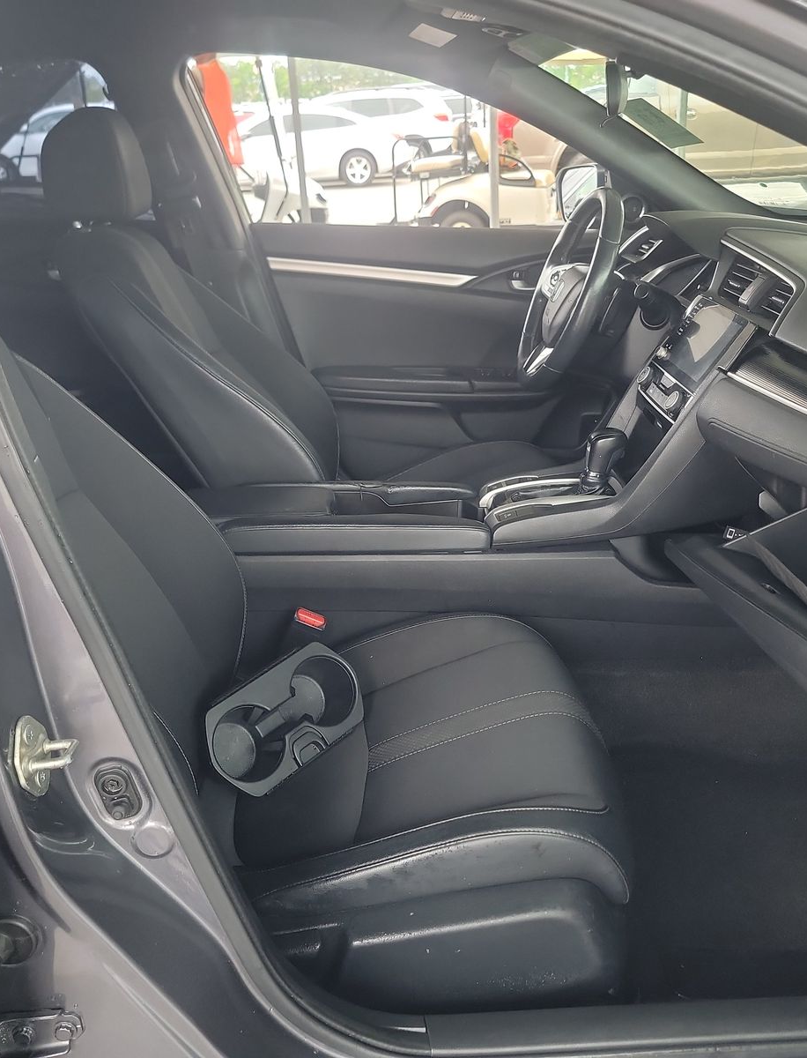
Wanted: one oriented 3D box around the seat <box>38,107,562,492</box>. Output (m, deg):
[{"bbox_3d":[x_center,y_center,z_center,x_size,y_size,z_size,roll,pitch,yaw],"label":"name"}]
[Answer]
[{"bbox_3d":[-0.112,-0.278,1.763,0.870,0.930,0.530,-3,24,0],"label":"seat"}]

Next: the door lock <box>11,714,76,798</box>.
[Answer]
[{"bbox_3d":[-0.247,0.156,0.671,0.036,0.064,0.043,-3,24,0],"label":"door lock"}]

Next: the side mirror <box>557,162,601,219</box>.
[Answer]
[{"bbox_3d":[0.429,-0.754,2.173,0.130,0.160,0.230,-7,24,-10],"label":"side mirror"}]

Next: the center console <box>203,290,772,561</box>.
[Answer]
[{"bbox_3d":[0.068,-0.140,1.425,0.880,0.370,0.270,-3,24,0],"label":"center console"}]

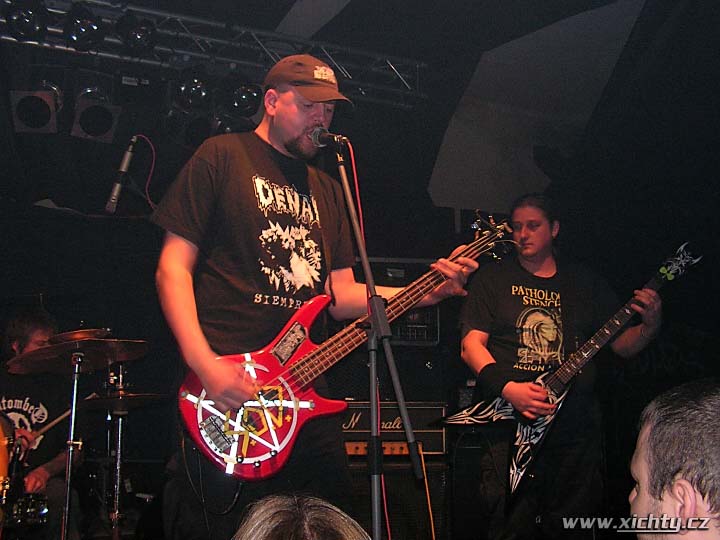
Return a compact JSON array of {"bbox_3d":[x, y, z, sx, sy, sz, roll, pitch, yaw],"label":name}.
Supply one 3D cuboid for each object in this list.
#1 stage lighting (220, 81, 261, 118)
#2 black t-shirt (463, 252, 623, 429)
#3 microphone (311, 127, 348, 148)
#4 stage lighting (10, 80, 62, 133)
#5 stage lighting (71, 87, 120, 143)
[{"bbox_3d":[-0.776,-1.113,5.150,0.250,0.250,0.280,6,24,-4],"label":"stage lighting"},{"bbox_3d":[0.630,0.267,2.850,0.540,0.590,0.300,-2,-9,10],"label":"black t-shirt"},{"bbox_3d":[-0.077,-0.328,1.950,0.052,0.052,0.165,4,10,-29],"label":"microphone"},{"bbox_3d":[-1.936,-0.984,4.750,0.260,0.260,0.300,0,30,-9],"label":"stage lighting"},{"bbox_3d":[-1.606,-0.945,4.800,0.260,0.260,0.300,11,24,-24],"label":"stage lighting"}]

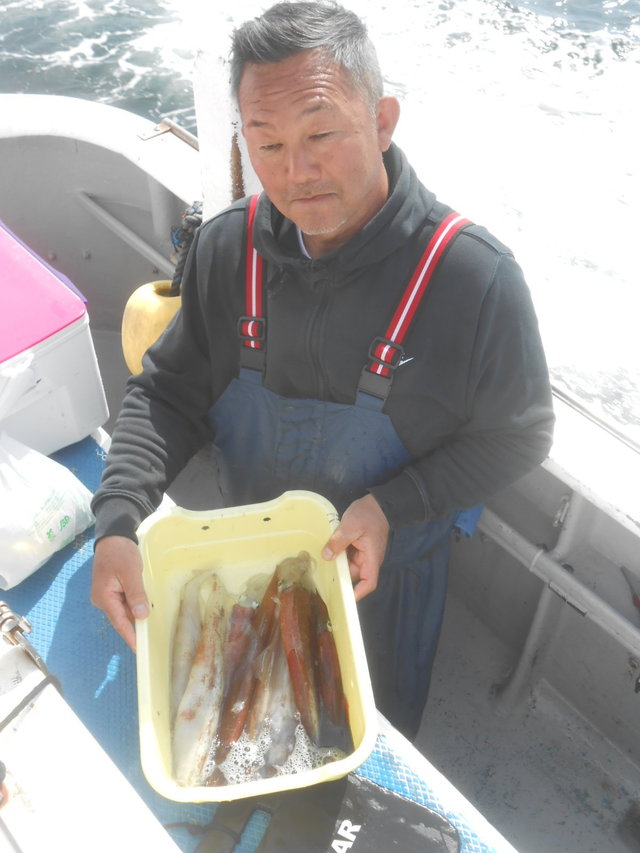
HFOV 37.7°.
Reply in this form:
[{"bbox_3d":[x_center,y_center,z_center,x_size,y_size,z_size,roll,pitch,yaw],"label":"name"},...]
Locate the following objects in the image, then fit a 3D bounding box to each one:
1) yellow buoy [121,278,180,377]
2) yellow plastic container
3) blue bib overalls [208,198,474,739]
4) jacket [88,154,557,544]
[{"bbox_3d":[-0.449,-0.262,2.850,0.300,0.370,0.300,0,35,0],"label":"yellow buoy"},{"bbox_3d":[-0.082,0.277,1.158,0.263,0.112,0.385,-7,49,-4],"label":"yellow plastic container"},{"bbox_3d":[0.050,0.225,1.684,0.430,1.320,0.330,11,36,15],"label":"blue bib overalls"},{"bbox_3d":[0.031,-0.028,1.295,0.580,0.630,0.510,11,36,15],"label":"jacket"}]

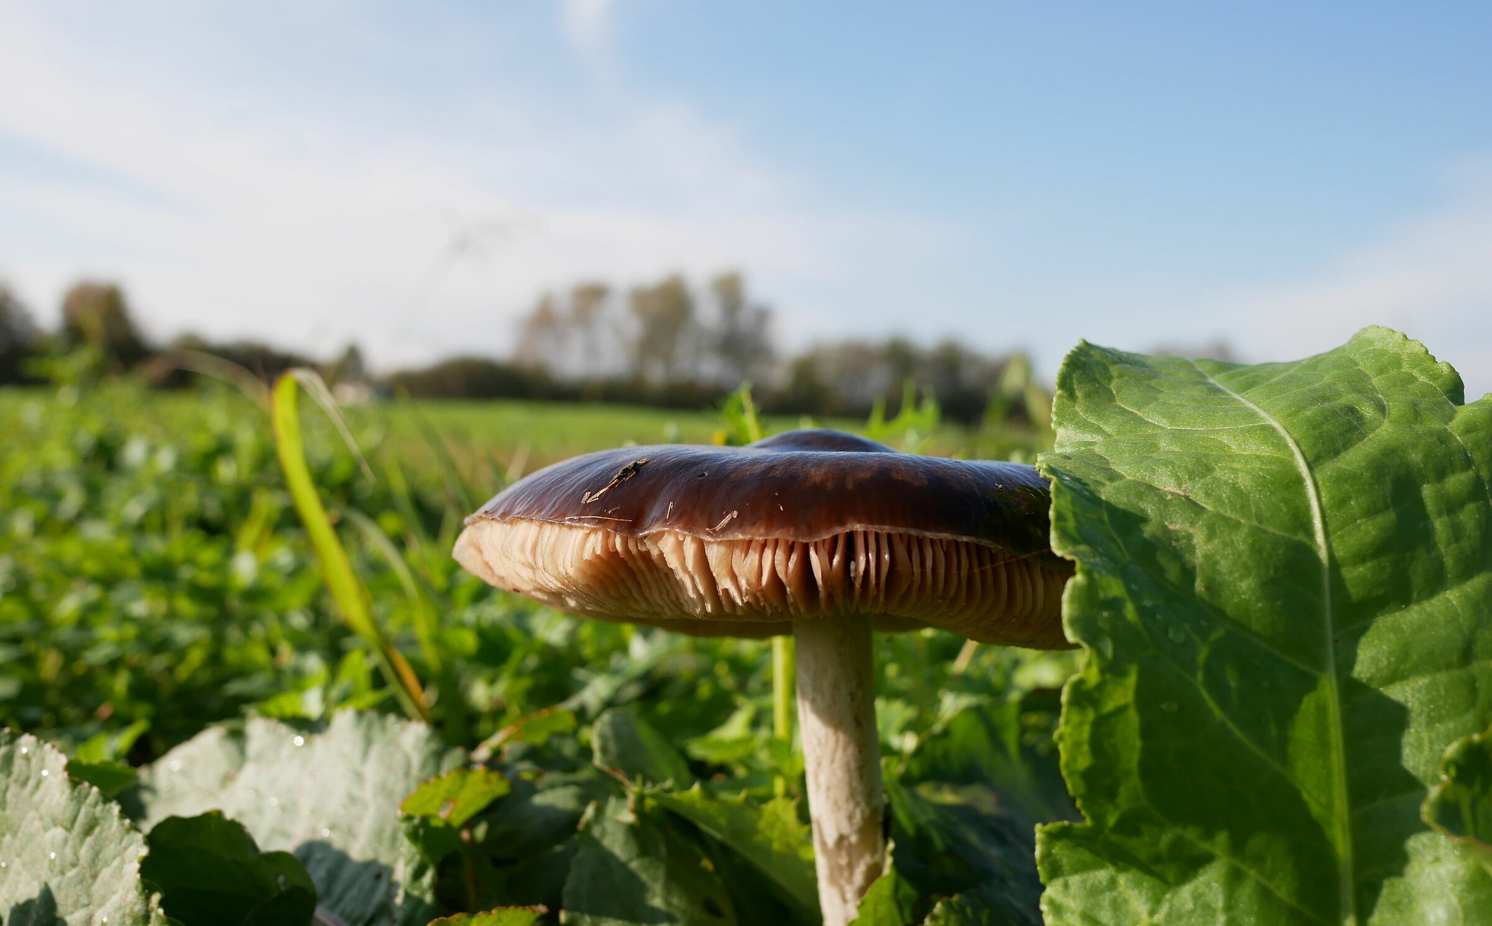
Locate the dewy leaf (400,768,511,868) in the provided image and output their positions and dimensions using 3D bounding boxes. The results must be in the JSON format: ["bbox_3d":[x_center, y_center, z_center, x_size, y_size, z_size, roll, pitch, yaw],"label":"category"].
[{"bbox_3d":[-0.063,0.077,0.280,0.024,0.021,0.020,2,2,0],"label":"dewy leaf"}]

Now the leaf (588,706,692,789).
[{"bbox_3d":[-0.025,0.069,0.315,0.026,0.020,0.020,2,2,0],"label":"leaf"}]

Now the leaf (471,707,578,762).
[{"bbox_3d":[-0.055,0.067,0.320,0.026,0.013,0.018,2,2,0],"label":"leaf"}]

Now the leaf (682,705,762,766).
[{"bbox_3d":[-0.007,0.078,0.370,0.023,0.016,0.020,2,2,0],"label":"leaf"}]

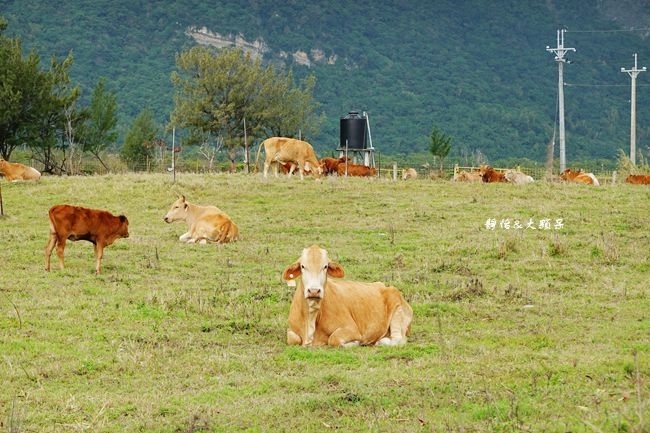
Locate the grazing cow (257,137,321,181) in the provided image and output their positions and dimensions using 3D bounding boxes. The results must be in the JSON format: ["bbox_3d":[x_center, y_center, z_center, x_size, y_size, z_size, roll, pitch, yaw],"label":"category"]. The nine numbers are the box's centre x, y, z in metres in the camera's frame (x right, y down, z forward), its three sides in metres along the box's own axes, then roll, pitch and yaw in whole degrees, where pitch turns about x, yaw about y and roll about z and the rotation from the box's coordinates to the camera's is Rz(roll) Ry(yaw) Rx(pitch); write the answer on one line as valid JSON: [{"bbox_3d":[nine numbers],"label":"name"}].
[{"bbox_3d":[-1.046,-1.749,58.000,2.100,1.320,0.620,0,2,13],"label":"grazing cow"}]

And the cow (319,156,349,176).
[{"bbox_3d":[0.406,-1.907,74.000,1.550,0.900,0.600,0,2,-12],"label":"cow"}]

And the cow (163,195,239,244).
[{"bbox_3d":[-2.453,0.056,38.000,1.650,0.960,0.680,1,2,37],"label":"cow"}]

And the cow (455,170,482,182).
[{"bbox_3d":[6.125,-1.631,80.000,1.500,0.700,0.580,-1,2,-24],"label":"cow"}]

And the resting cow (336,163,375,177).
[{"bbox_3d":[1.204,-1.712,72.000,1.550,0.640,0.600,0,2,-9],"label":"resting cow"}]

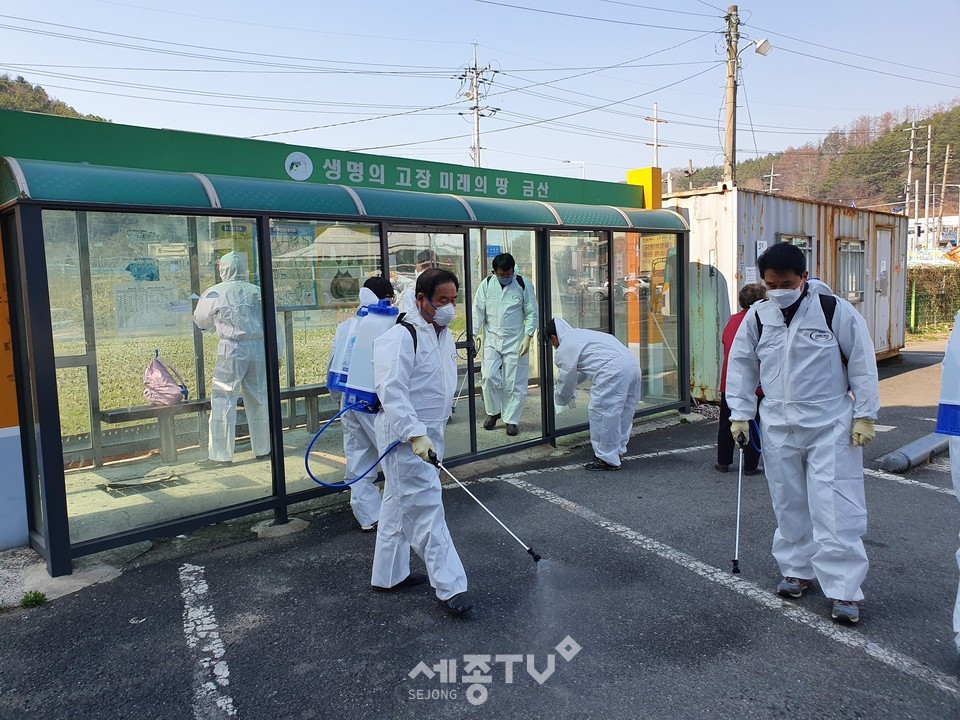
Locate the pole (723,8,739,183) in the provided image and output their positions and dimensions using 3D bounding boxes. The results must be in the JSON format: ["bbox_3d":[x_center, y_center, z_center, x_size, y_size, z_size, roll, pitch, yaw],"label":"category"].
[{"bbox_3d":[5.649,-4.029,16.167,0.300,7.715,0.300,-2,5,0],"label":"pole"}]

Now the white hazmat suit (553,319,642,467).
[{"bbox_3d":[1.050,0.275,6.380,0.760,1.270,0.550,0,6,21],"label":"white hazmat suit"}]

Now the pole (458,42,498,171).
[{"bbox_3d":[-0.081,-8.833,36.352,2.000,14.046,1.200,-4,5,-17],"label":"pole"}]

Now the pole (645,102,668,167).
[{"bbox_3d":[11.959,-10.255,48.433,2.000,13.799,0.500,-7,7,-44],"label":"pole"}]

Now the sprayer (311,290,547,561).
[{"bbox_3d":[-0.245,0.330,3.580,1.100,1.250,0.500,0,6,26],"label":"sprayer"}]

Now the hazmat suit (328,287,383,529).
[{"bbox_3d":[-0.745,0.325,4.880,0.600,1.570,0.520,3,7,43],"label":"hazmat suit"}]

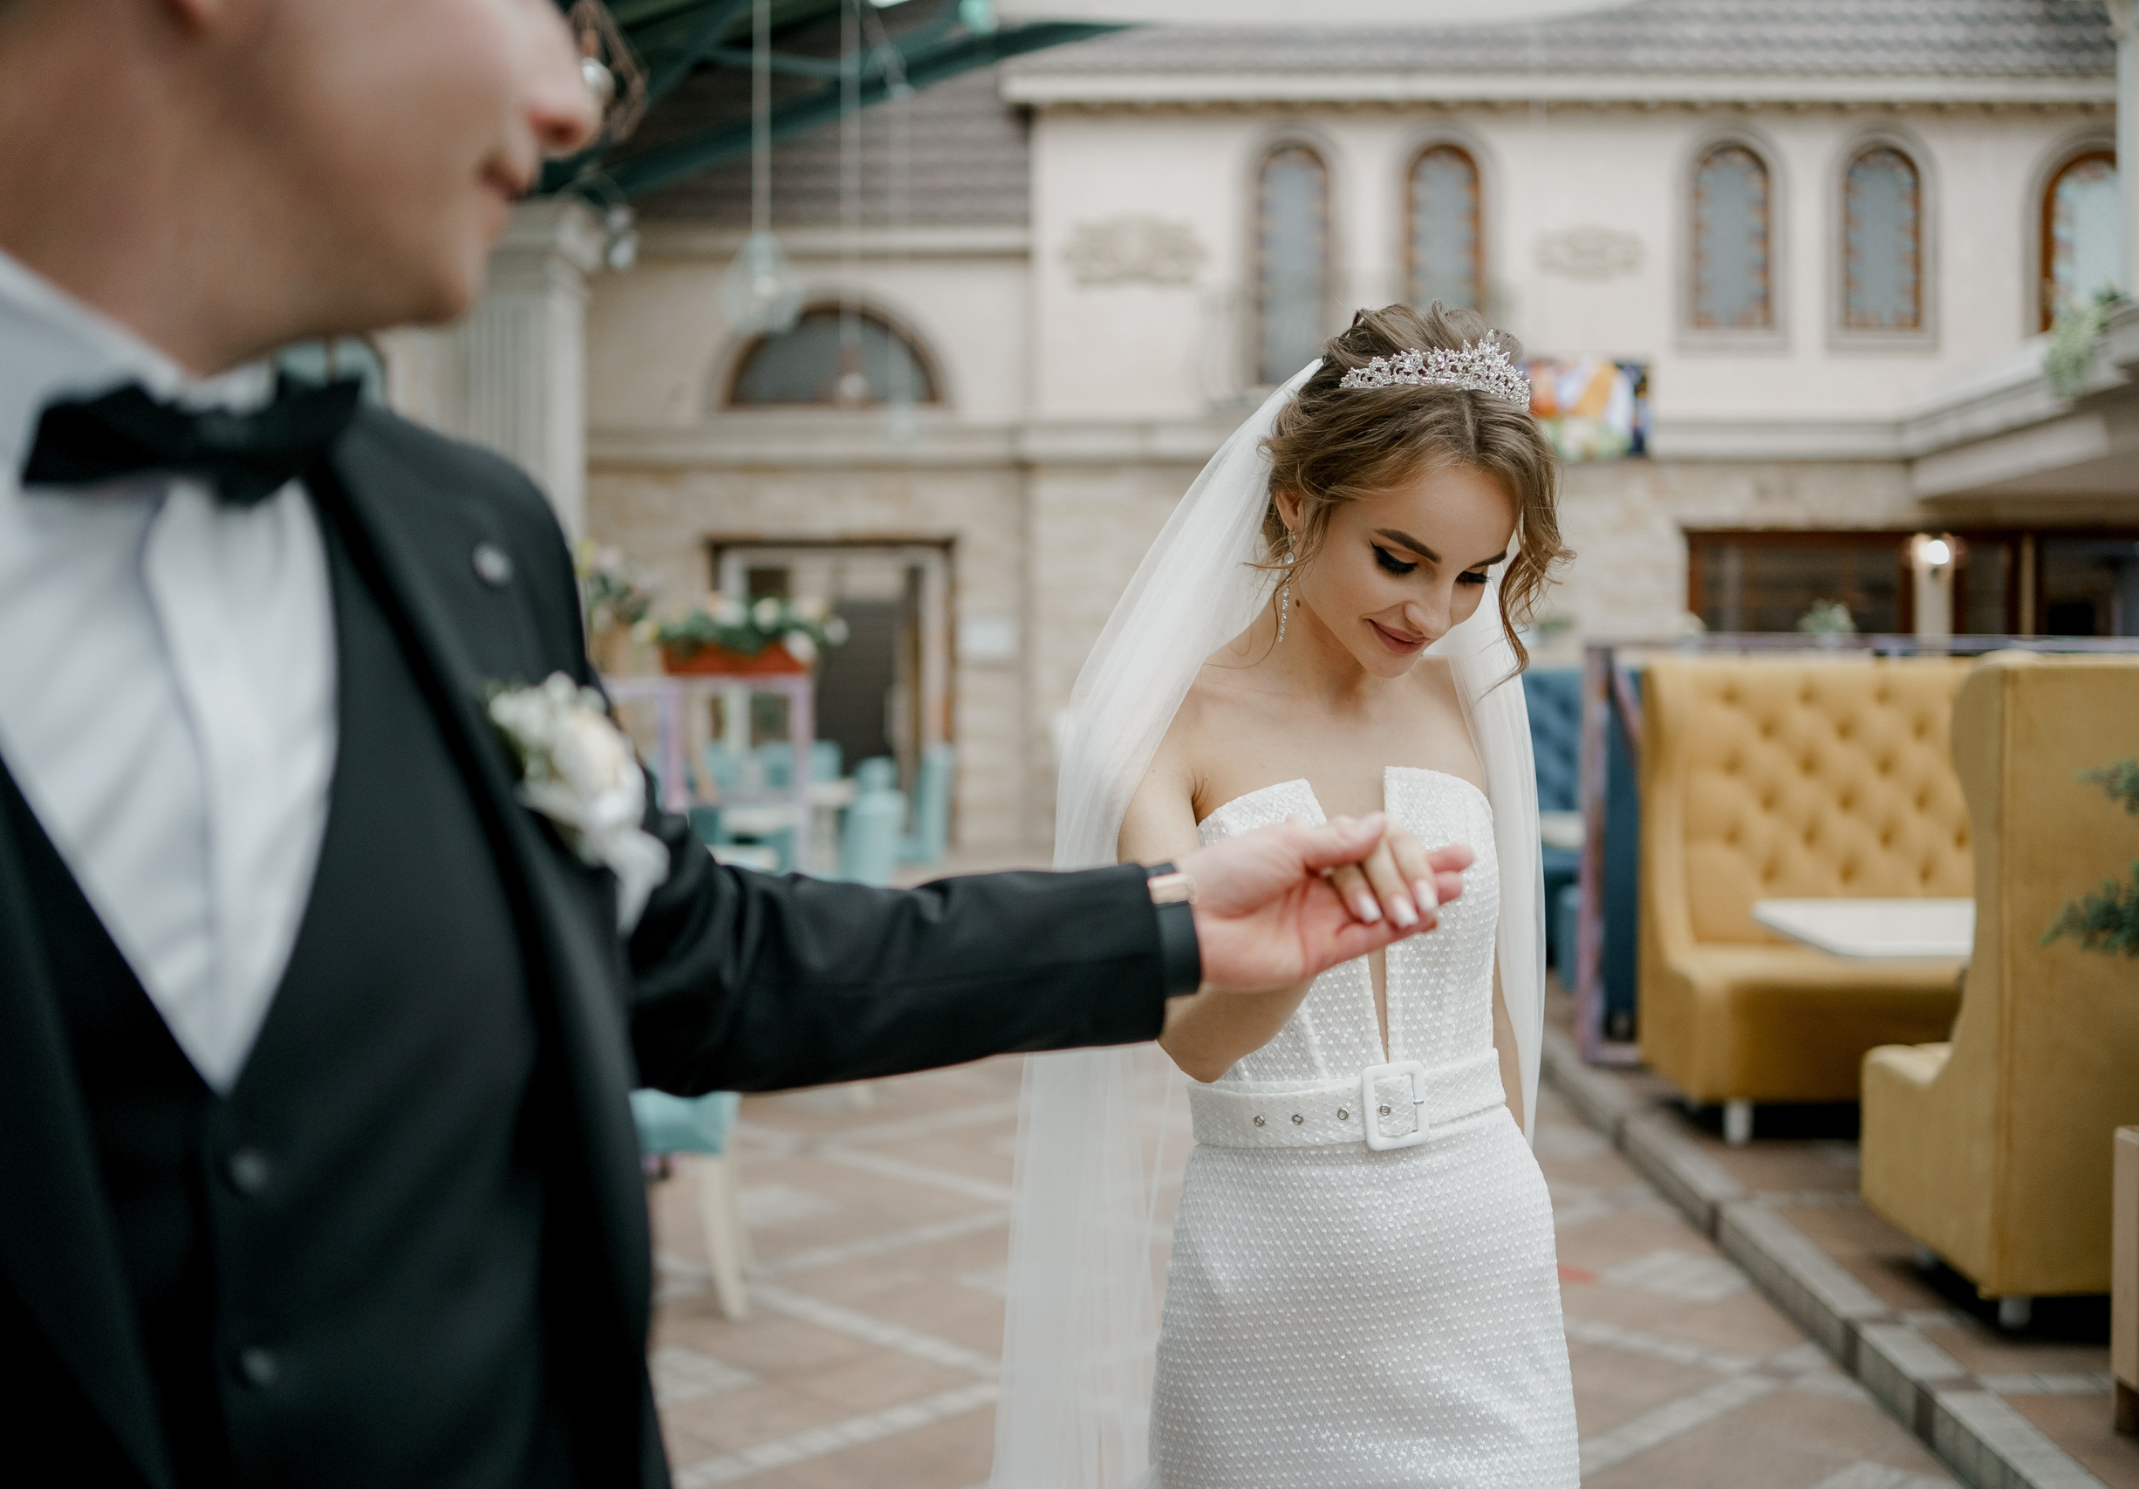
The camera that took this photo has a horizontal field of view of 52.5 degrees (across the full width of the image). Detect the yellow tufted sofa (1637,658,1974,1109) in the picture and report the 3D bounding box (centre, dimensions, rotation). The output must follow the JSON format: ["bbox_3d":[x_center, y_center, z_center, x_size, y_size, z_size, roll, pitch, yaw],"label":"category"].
[{"bbox_3d":[2.334,0.411,6.191,1.270,1.310,0.680,0,2,1],"label":"yellow tufted sofa"}]

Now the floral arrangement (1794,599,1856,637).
[{"bbox_3d":[2.453,-0.410,7.050,0.200,0.140,0.180,0,2,0],"label":"floral arrangement"}]

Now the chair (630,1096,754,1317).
[{"bbox_3d":[-1.000,0.788,4.941,0.570,0.900,0.470,0,2,0],"label":"chair"}]

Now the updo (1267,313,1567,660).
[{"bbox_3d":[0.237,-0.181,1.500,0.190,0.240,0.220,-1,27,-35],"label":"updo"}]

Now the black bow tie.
[{"bbox_3d":[-0.295,-0.103,0.730,0.034,0.047,0.118,2,11,40],"label":"black bow tie"}]

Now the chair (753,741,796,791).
[{"bbox_3d":[-1.692,0.479,13.225,0.500,0.940,0.550,0,2,0],"label":"chair"}]

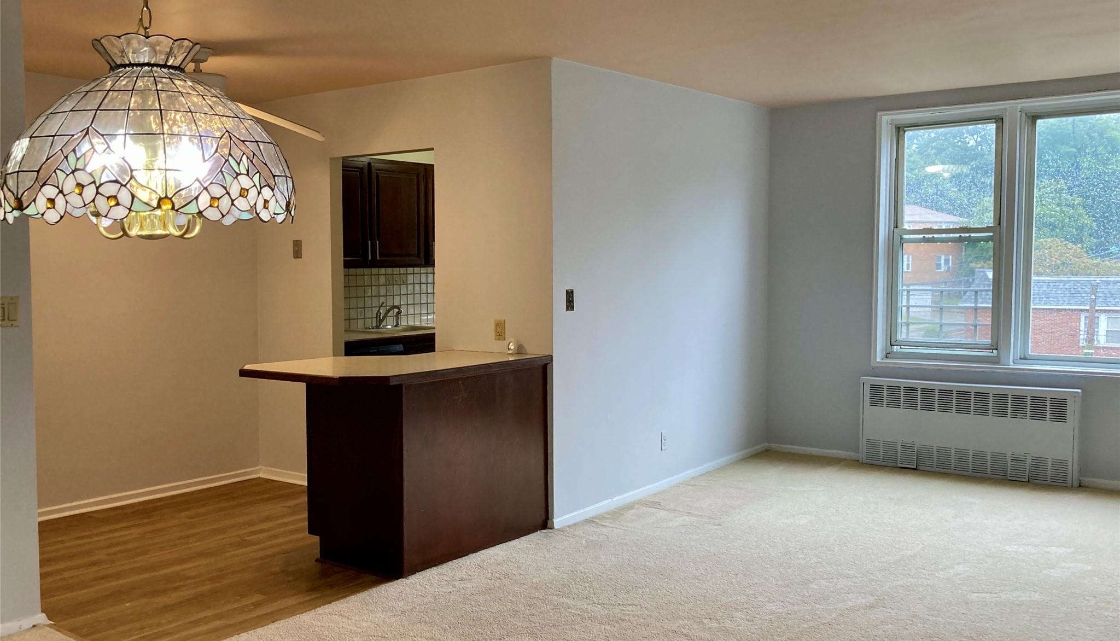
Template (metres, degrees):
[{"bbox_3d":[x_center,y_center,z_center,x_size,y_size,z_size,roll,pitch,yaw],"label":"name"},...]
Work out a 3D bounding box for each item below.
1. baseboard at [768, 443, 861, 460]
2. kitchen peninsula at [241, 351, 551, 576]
[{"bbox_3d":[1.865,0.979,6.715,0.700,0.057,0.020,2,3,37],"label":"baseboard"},{"bbox_3d":[-0.805,0.656,4.527,0.923,0.901,1.319,2,3,37],"label":"kitchen peninsula"}]

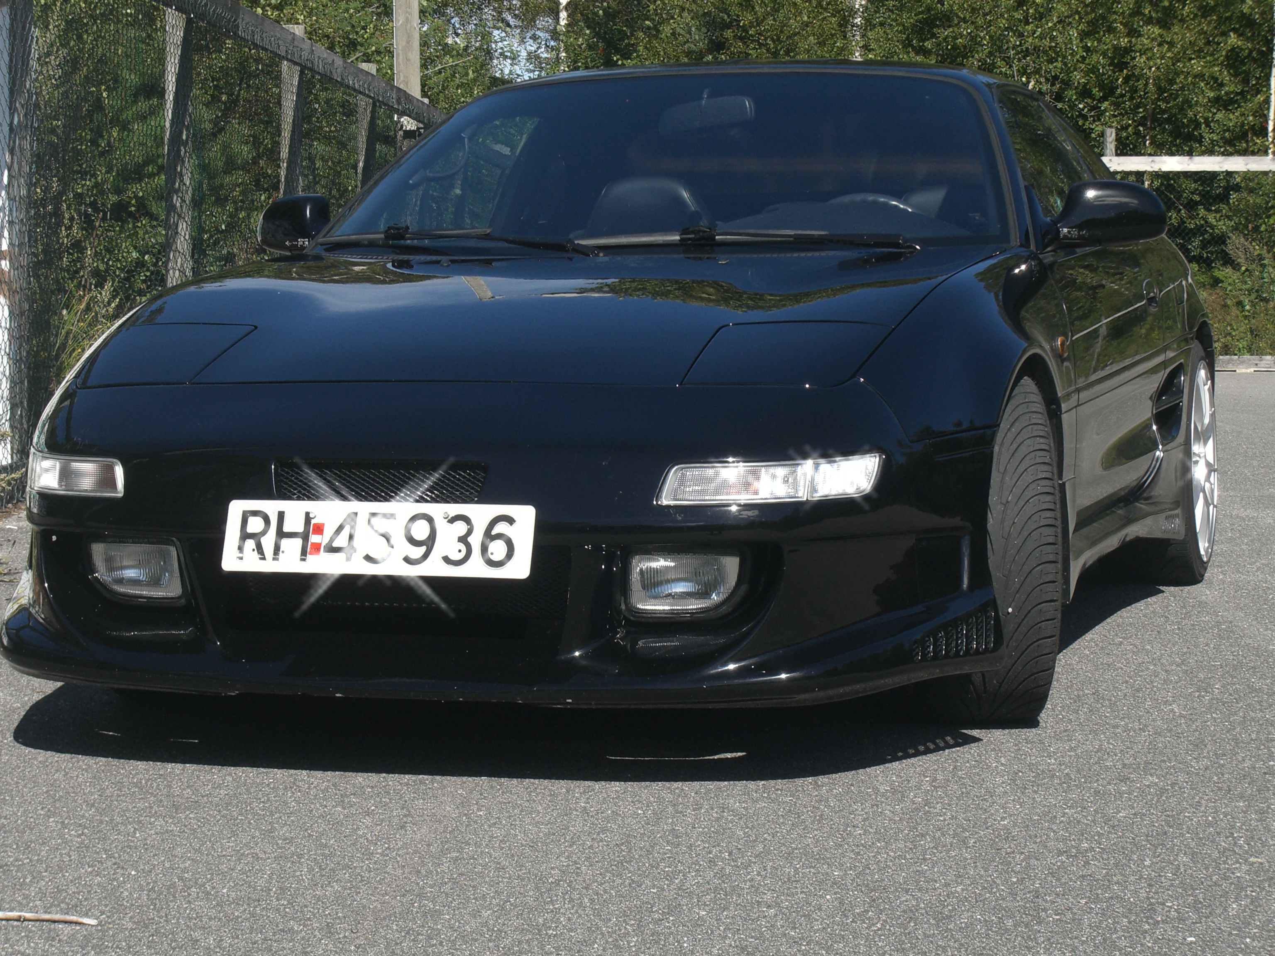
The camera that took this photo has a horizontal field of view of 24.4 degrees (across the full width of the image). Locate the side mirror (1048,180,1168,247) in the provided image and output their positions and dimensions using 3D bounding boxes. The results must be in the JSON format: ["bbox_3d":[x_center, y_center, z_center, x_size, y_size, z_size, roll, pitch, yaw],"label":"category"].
[{"bbox_3d":[0.905,-0.506,5.659,0.223,0.136,0.148,1,4,19],"label":"side mirror"}]

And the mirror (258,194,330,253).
[{"bbox_3d":[-0.699,-0.528,6.203,0.223,0.136,0.148,1,4,19],"label":"mirror"}]

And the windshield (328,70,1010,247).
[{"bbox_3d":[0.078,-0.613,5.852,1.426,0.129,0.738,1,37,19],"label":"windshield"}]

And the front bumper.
[{"bbox_3d":[-0.304,0.084,4.755,1.703,0.505,0.604,1,4,19],"label":"front bumper"}]

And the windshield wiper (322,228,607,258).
[{"bbox_3d":[-0.353,-0.458,5.729,0.693,0.059,0.084,2,5,36],"label":"windshield wiper"}]

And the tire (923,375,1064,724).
[{"bbox_3d":[0.578,0.125,5.081,0.215,0.597,0.597,-1,4,-1],"label":"tire"}]

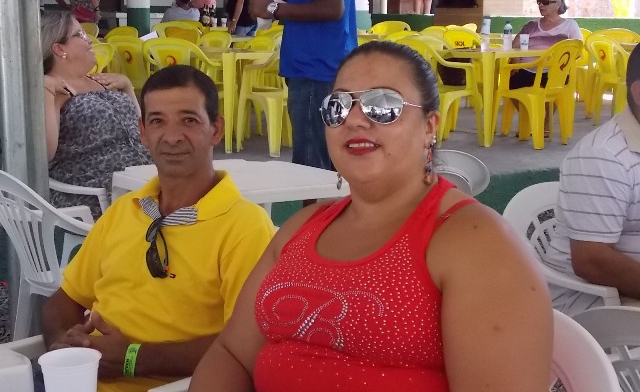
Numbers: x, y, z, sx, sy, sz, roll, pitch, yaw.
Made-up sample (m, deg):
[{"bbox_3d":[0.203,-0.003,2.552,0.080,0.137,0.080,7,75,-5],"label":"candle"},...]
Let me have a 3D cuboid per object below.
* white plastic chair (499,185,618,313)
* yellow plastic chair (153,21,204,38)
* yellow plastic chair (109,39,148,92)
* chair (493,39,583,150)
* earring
[{"bbox_3d":[0.801,0.373,3.142,0.550,0.820,0.570,10,14,43],"label":"white plastic chair"},{"bbox_3d":[-1.703,-1.744,13.397,0.560,0.800,0.550,2,11,8],"label":"yellow plastic chair"},{"bbox_3d":[-1.441,-0.913,8.945,0.560,0.810,0.530,6,12,31],"label":"yellow plastic chair"},{"bbox_3d":[1.656,-0.785,8.225,0.530,0.810,0.560,8,13,39],"label":"chair"},{"bbox_3d":[0.172,-0.057,1.690,0.016,0.076,0.014,-8,13,-39],"label":"earring"}]

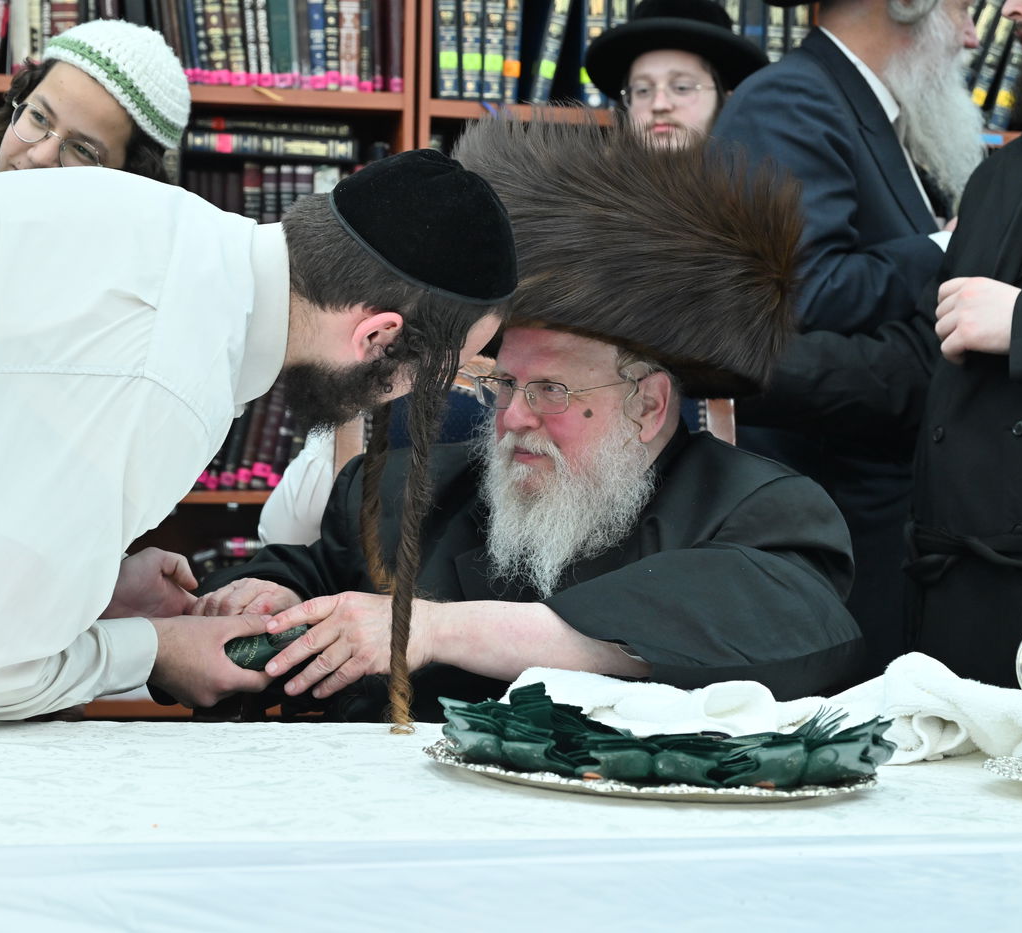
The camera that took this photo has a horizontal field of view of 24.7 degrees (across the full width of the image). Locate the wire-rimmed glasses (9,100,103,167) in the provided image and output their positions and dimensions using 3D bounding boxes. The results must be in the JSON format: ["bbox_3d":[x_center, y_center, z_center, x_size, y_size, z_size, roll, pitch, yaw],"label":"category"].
[{"bbox_3d":[-0.514,-0.369,2.700,0.128,0.042,0.135,35,0,-1],"label":"wire-rimmed glasses"}]

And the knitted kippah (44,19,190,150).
[{"bbox_3d":[-0.441,-0.465,2.730,0.190,0.096,0.190,34,-3,-1],"label":"knitted kippah"}]

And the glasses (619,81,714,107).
[{"bbox_3d":[0.270,-0.599,3.780,0.137,0.043,0.140,2,3,23],"label":"glasses"}]

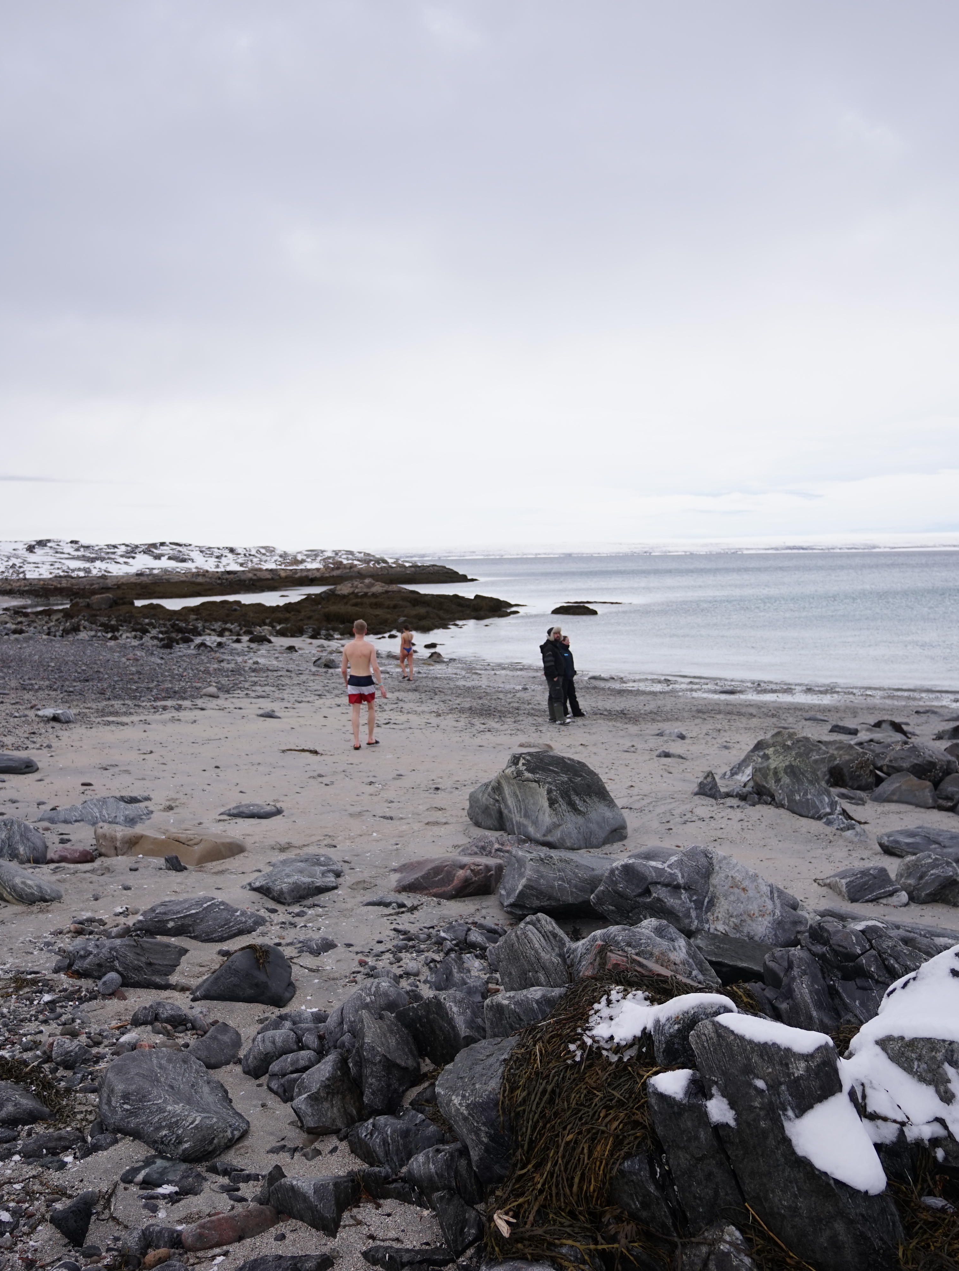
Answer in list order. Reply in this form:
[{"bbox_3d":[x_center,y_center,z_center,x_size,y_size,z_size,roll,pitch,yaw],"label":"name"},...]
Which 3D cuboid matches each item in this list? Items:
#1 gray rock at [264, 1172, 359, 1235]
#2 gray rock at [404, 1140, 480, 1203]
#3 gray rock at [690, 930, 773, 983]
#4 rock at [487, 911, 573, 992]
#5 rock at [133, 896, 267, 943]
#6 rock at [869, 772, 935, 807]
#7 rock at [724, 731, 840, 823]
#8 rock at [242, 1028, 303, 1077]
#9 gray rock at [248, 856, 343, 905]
[{"bbox_3d":[-0.447,1.528,2.420,0.260,0.130,0.160,-1,5,-5],"label":"gray rock"},{"bbox_3d":[-0.109,1.688,2.830,0.261,0.139,0.188,-1,5,0],"label":"gray rock"},{"bbox_3d":[1.262,1.576,4.446,0.430,0.190,0.258,0,5,12],"label":"gray rock"},{"bbox_3d":[0.237,1.490,4.276,0.407,0.333,0.346,0,5,10],"label":"rock"},{"bbox_3d":[-1.597,1.625,5.167,0.739,0.181,0.406,-1,5,0],"label":"rock"},{"bbox_3d":[4.447,1.627,9.487,0.626,0.332,0.438,-1,5,-5],"label":"rock"},{"bbox_3d":[3.096,1.374,9.214,0.851,0.765,1.134,-4,6,-35],"label":"rock"},{"bbox_3d":[-0.767,1.543,3.328,0.167,0.140,0.209,4,7,45],"label":"rock"},{"bbox_3d":[-1.146,1.507,5.576,0.500,0.190,0.480,-5,7,-42],"label":"gray rock"}]

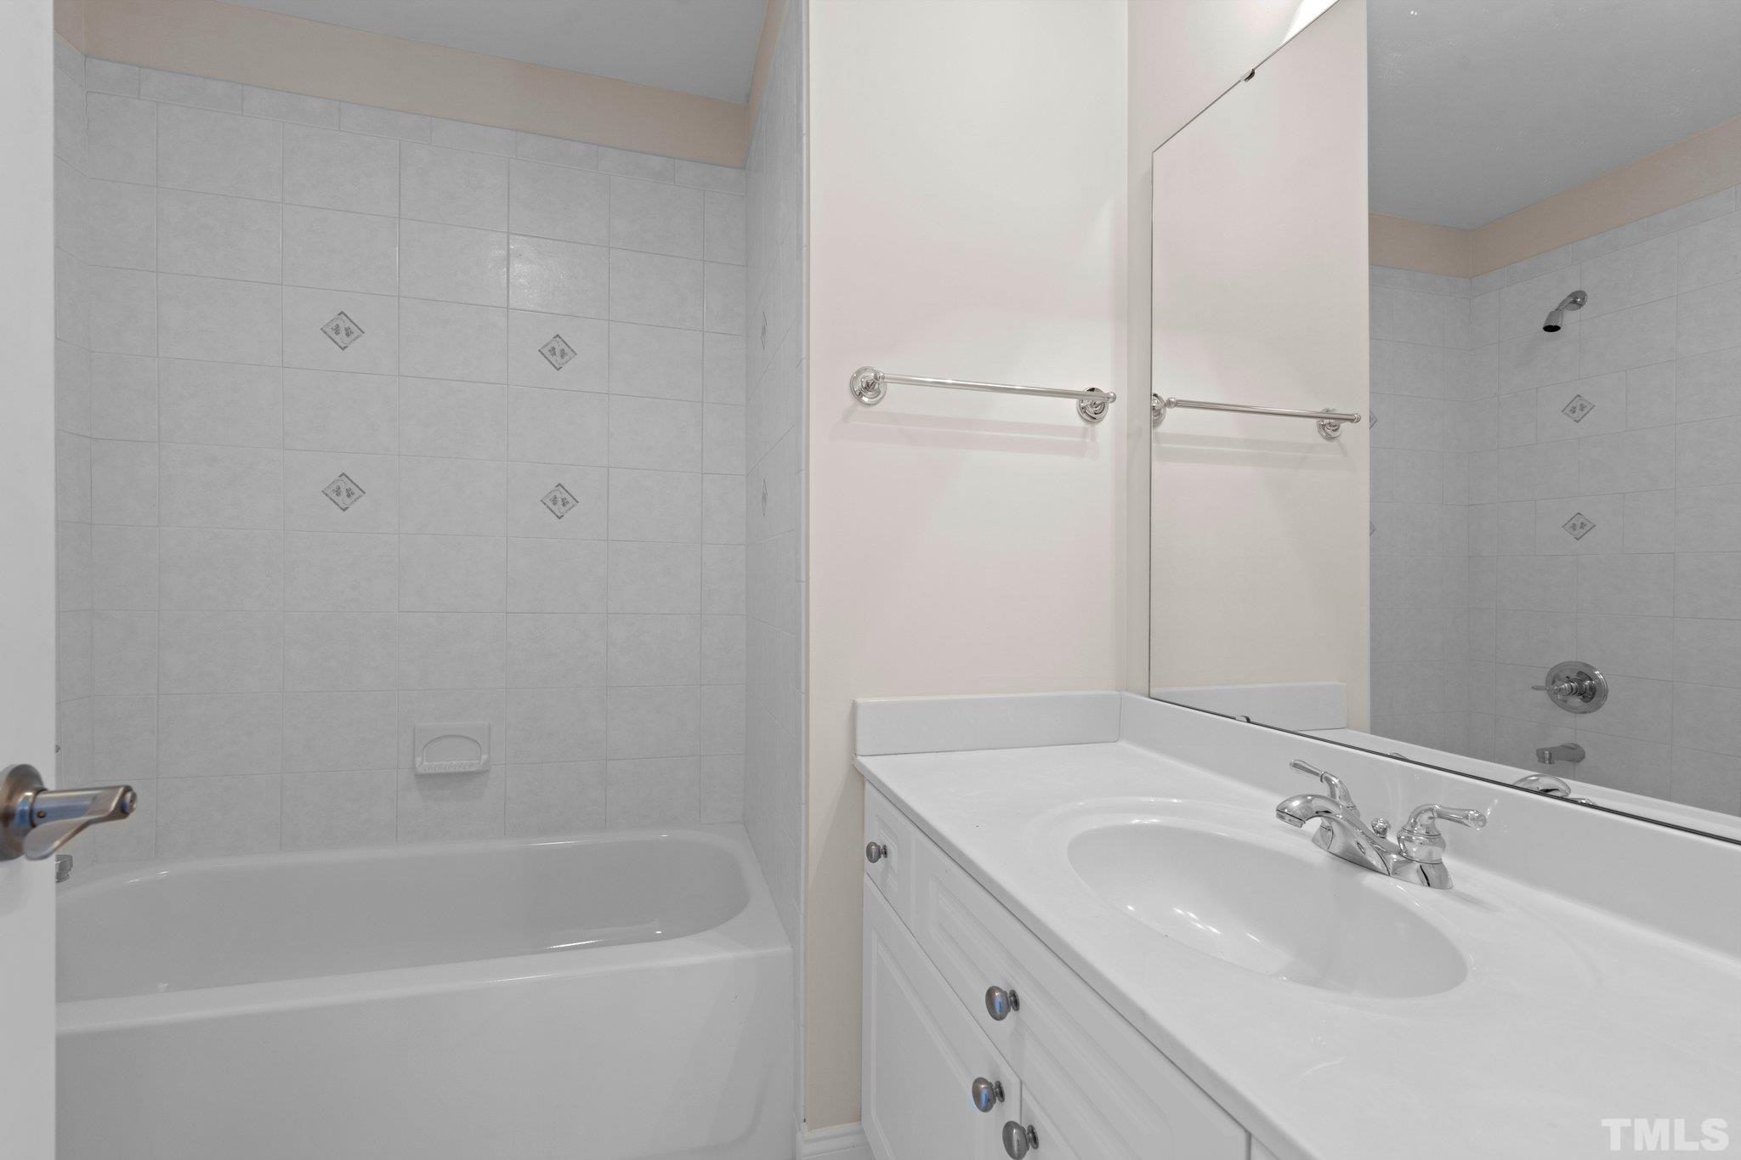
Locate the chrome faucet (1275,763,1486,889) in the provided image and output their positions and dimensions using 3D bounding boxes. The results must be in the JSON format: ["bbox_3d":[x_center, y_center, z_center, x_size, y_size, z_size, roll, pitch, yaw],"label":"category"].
[{"bbox_3d":[0.534,0.280,0.828,0.170,0.090,0.235,1,0,-17],"label":"chrome faucet"}]

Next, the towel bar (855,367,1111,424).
[{"bbox_3d":[0.229,-0.345,1.331,0.530,0.072,0.070,1,0,-17],"label":"towel bar"}]

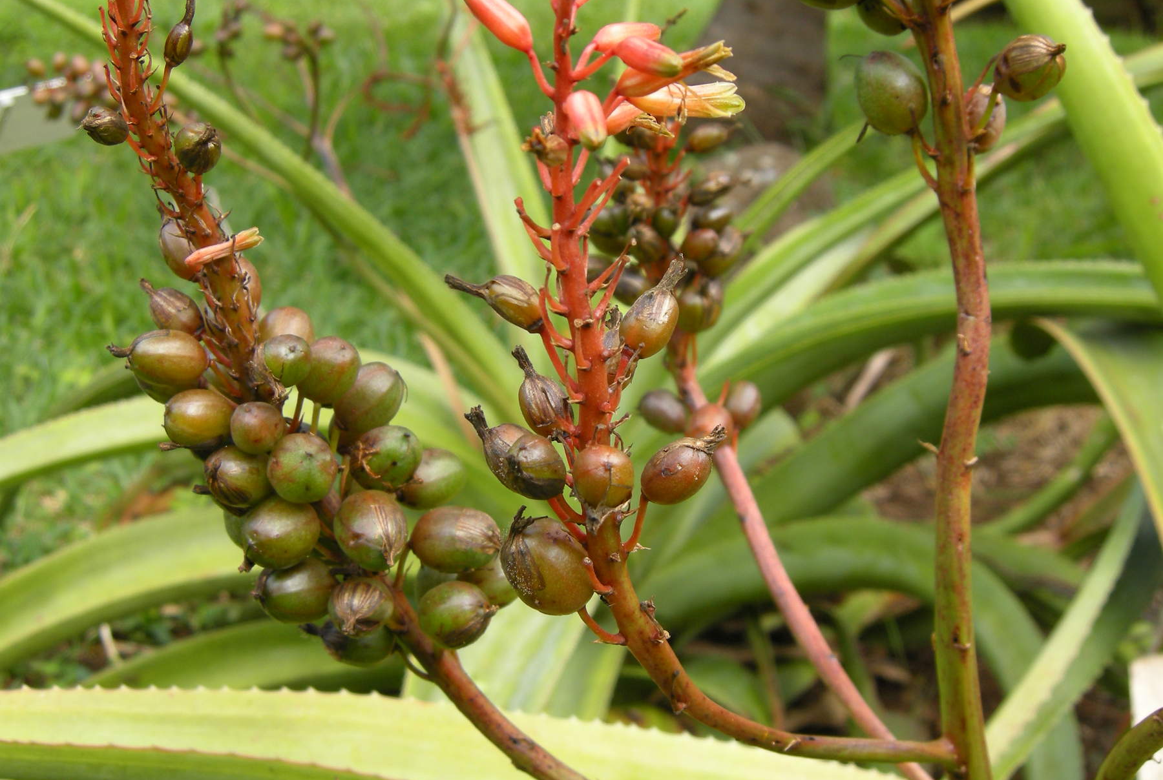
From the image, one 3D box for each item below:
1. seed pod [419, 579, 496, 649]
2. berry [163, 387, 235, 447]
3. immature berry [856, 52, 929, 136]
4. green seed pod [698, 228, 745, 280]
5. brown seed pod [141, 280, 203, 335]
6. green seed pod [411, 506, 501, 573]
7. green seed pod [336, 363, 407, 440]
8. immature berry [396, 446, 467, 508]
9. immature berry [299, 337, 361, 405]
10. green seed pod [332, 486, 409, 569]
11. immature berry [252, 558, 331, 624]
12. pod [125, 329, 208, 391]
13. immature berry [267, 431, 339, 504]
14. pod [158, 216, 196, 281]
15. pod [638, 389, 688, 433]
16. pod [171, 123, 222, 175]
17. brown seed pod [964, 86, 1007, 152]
[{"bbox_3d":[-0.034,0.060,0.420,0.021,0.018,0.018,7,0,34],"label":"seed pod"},{"bbox_3d":[-0.111,0.008,0.455,0.021,0.017,0.017,-6,0,-24],"label":"berry"},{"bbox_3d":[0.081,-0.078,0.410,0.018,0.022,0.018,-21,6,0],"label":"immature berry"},{"bbox_3d":[0.052,-0.051,0.580,0.015,0.021,0.015,40,-12,1],"label":"green seed pod"},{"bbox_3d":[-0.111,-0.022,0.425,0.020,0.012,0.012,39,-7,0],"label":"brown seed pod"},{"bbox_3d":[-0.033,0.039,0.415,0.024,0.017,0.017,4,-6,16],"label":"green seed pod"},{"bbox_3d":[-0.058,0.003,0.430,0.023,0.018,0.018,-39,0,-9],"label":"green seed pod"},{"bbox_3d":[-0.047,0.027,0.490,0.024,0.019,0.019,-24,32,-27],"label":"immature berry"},{"bbox_3d":[-0.074,-0.005,0.460,0.018,0.021,0.018,17,34,-12],"label":"immature berry"},{"bbox_3d":[-0.060,0.040,0.445,0.021,0.021,0.024,-22,55,-16],"label":"green seed pod"},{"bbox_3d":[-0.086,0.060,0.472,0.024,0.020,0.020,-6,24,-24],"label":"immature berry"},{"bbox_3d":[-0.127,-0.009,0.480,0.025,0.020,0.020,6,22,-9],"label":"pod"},{"bbox_3d":[-0.079,0.022,0.442,0.019,0.019,0.022,1,-12,-6],"label":"immature berry"},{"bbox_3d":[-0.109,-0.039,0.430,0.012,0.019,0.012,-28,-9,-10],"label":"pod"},{"bbox_3d":[0.031,0.008,0.600,0.018,0.015,0.015,27,0,-12],"label":"pod"},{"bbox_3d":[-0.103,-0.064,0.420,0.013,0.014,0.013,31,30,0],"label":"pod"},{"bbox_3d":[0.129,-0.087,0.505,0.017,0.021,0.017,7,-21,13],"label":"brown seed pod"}]

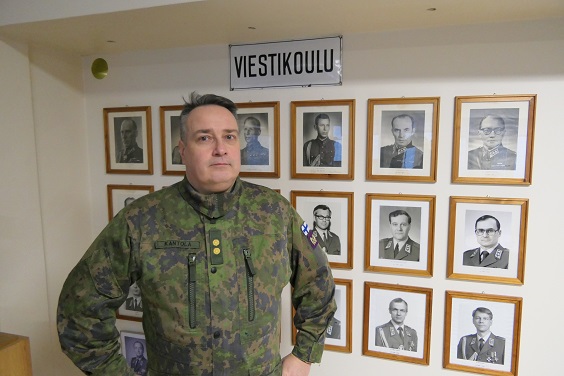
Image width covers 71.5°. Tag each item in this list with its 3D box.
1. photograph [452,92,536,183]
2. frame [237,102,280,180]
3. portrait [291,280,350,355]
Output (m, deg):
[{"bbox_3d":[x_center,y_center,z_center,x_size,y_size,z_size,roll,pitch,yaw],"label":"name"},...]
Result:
[{"bbox_3d":[0.805,-0.182,1.497,0.275,0.334,0.025,2,6,16],"label":"photograph"},{"bbox_3d":[-0.140,-0.217,1.779,0.276,0.335,0.020,2,7,16],"label":"frame"},{"bbox_3d":[0.178,0.561,1.764,0.275,0.334,0.025,2,6,16],"label":"portrait"}]

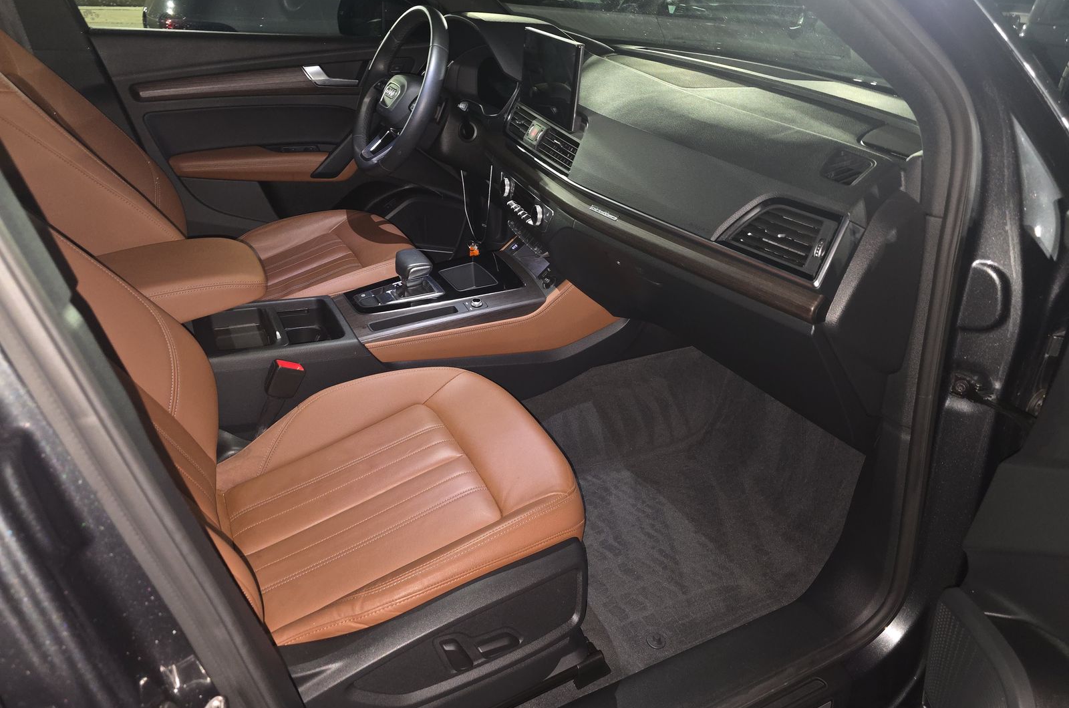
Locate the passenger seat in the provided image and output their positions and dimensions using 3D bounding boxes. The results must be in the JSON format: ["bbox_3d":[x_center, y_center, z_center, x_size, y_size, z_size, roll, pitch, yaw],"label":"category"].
[{"bbox_3d":[-0.374,0.023,0.865,0.880,1.020,0.530,-14,34,-27],"label":"passenger seat"}]

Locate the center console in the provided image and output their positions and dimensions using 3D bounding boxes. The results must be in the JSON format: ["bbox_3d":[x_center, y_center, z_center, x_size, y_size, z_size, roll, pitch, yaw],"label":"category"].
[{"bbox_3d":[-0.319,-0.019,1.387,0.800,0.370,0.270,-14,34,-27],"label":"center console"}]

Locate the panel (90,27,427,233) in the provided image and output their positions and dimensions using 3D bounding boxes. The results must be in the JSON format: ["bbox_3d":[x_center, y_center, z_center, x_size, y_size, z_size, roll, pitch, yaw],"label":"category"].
[{"bbox_3d":[-0.586,-0.492,1.863,0.900,0.670,0.150,-14,34,-27],"label":"panel"}]

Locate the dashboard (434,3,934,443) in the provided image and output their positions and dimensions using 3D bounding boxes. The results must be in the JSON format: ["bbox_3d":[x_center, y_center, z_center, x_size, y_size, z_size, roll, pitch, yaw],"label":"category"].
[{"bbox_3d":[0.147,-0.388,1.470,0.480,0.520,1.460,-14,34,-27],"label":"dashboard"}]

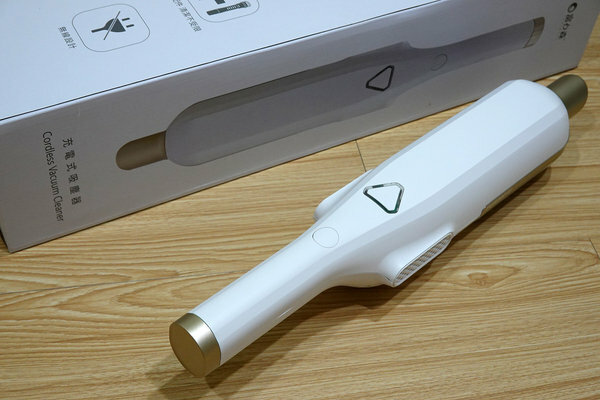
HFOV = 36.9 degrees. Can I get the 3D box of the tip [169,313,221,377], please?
[{"bbox_3d":[-0.066,0.091,0.565,0.012,0.038,0.038,-31,55,-34],"label":"tip"}]

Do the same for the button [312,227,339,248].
[{"bbox_3d":[0.018,0.026,0.614,0.018,0.004,0.018,4,43,-4],"label":"button"}]

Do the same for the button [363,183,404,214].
[{"bbox_3d":[0.063,-0.003,0.647,0.029,0.004,0.030,-32,56,-32],"label":"button"}]

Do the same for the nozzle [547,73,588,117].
[{"bbox_3d":[0.230,-0.087,0.795,0.042,0.034,0.034,-31,55,-34],"label":"nozzle"}]

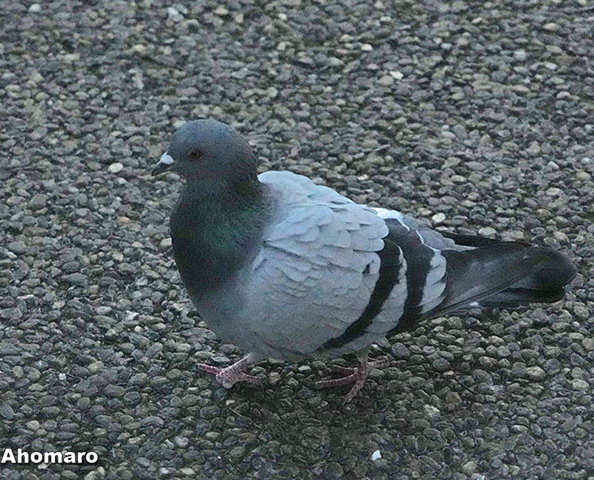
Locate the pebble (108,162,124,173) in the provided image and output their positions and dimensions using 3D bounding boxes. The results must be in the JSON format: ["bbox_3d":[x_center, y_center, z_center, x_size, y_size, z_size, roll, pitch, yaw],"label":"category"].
[{"bbox_3d":[-0.150,-0.060,1.754,0.012,0.007,0.011,0,30,0],"label":"pebble"}]

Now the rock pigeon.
[{"bbox_3d":[0.052,0.002,1.442,0.302,0.217,0.112,-8,31,-14],"label":"rock pigeon"}]

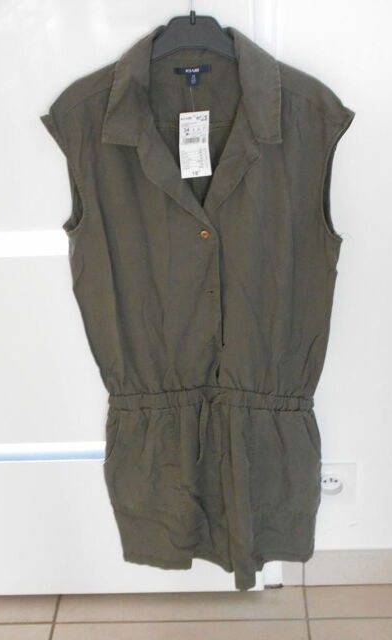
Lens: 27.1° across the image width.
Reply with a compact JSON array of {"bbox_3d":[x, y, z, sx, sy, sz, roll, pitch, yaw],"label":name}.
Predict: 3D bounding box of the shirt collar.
[{"bbox_3d":[-0.004,-0.288,0.996,0.222,0.138,0.068,-2,26,3],"label":"shirt collar"}]

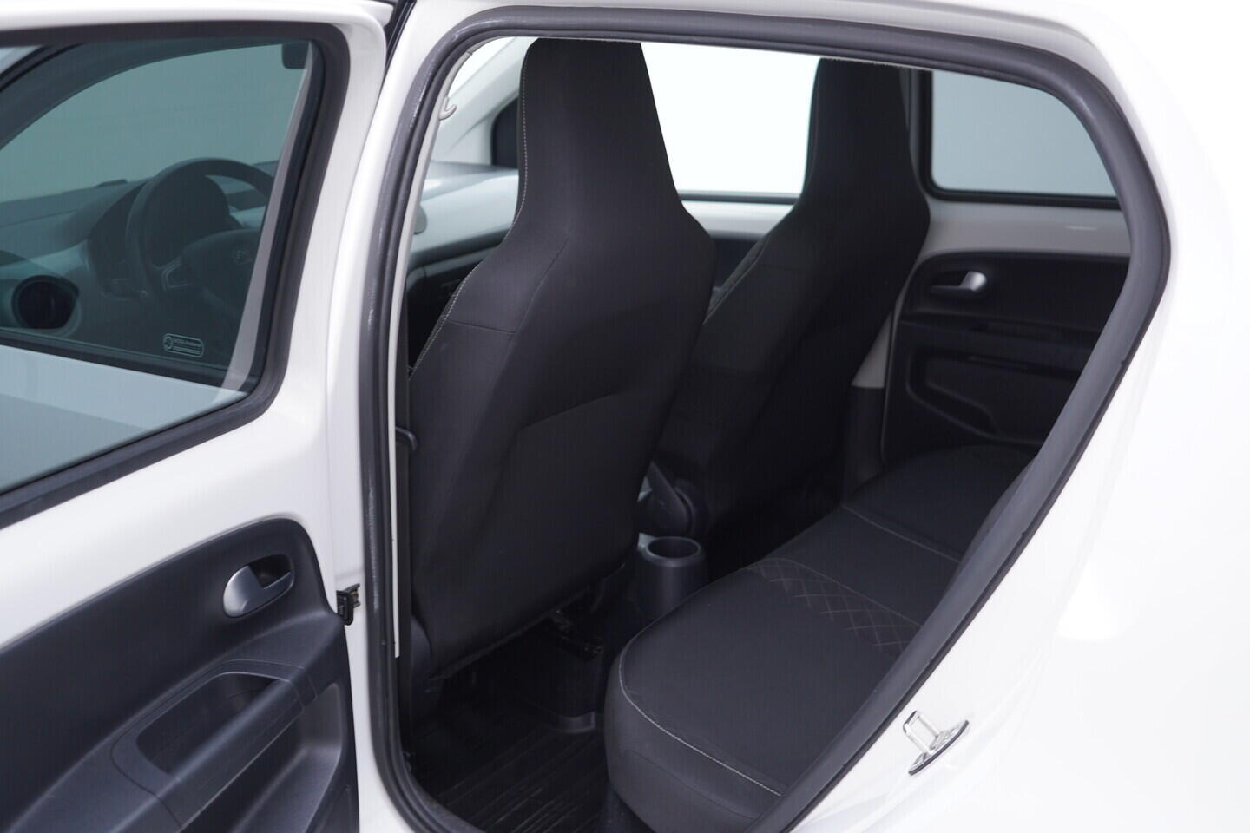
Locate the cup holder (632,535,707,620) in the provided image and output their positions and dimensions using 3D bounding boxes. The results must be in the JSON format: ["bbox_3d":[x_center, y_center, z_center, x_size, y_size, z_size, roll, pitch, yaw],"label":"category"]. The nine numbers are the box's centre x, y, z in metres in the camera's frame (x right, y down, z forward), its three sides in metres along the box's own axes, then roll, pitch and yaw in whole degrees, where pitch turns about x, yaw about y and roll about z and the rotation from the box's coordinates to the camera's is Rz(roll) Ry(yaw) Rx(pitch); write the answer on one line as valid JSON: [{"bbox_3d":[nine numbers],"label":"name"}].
[{"bbox_3d":[0.074,0.261,1.930,0.108,0.135,0.108,0,18,0],"label":"cup holder"}]

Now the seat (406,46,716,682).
[{"bbox_3d":[-0.120,-0.111,1.540,0.230,0.800,0.480,28,31,30],"label":"seat"}]

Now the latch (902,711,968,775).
[{"bbox_3d":[0.231,0.243,0.940,0.037,0.055,0.055,47,38,18],"label":"latch"}]

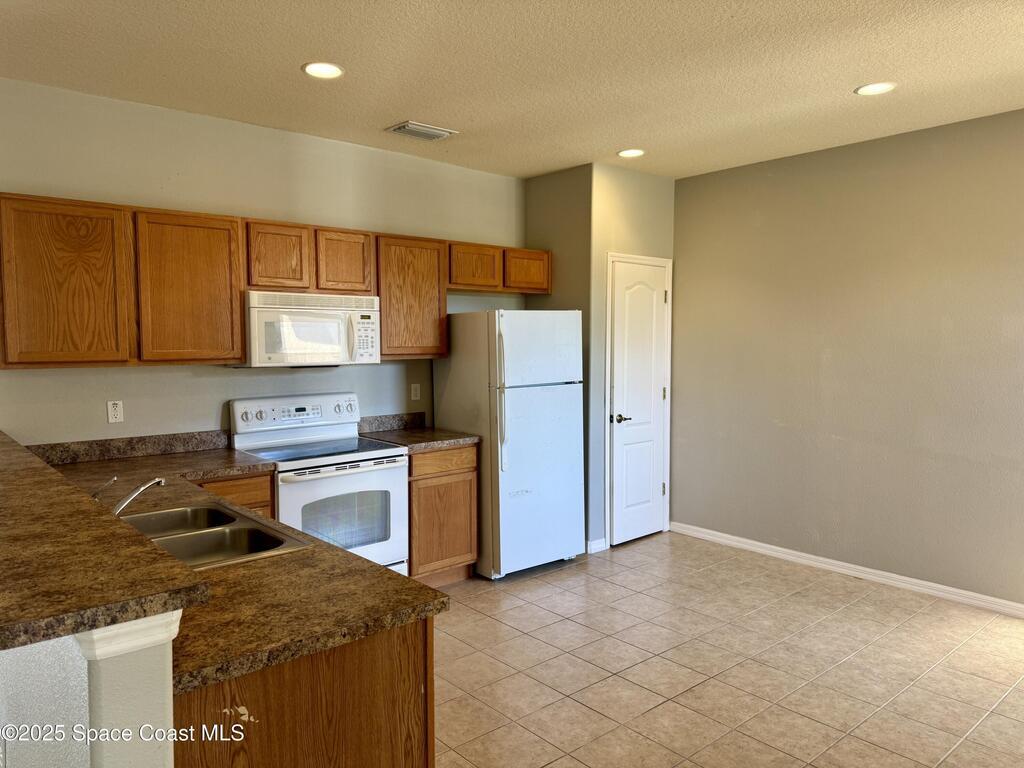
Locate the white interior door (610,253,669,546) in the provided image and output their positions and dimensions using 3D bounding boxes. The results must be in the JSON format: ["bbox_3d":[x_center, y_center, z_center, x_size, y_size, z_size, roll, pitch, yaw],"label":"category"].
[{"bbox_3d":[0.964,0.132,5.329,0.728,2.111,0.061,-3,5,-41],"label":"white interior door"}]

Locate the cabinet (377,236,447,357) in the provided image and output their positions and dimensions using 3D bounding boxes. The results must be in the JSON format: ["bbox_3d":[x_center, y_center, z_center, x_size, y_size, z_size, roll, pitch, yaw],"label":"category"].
[{"bbox_3d":[-0.720,-0.535,4.524,0.523,0.747,0.338,-3,5,-41],"label":"cabinet"}]

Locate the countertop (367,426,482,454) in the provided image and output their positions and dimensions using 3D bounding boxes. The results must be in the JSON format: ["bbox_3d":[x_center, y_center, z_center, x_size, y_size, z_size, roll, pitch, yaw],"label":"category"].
[{"bbox_3d":[-0.607,0.352,4.465,0.535,0.040,0.652,-3,5,-41],"label":"countertop"}]

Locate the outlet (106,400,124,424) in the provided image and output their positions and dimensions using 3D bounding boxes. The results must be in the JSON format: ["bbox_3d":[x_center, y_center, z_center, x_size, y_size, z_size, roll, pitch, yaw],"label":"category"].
[{"bbox_3d":[-2.033,0.144,3.650,0.072,0.116,0.010,-3,5,-41],"label":"outlet"}]

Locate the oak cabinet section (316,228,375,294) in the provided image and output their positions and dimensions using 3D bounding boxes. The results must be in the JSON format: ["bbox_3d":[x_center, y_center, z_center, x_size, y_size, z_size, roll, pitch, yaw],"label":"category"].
[{"bbox_3d":[-1.051,-0.700,4.167,0.377,0.365,0.325,-3,5,-40],"label":"oak cabinet section"}]

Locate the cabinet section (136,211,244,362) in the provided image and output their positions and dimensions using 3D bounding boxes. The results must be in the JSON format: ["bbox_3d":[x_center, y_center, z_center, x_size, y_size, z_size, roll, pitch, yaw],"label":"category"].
[{"bbox_3d":[-1.685,-0.475,3.638,0.515,0.742,0.325,-3,5,-40],"label":"cabinet section"}]

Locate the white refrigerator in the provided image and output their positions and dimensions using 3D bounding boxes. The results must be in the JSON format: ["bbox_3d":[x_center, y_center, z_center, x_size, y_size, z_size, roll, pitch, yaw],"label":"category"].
[{"bbox_3d":[-0.020,0.366,4.872,0.742,1.707,0.763,-3,5,-40],"label":"white refrigerator"}]

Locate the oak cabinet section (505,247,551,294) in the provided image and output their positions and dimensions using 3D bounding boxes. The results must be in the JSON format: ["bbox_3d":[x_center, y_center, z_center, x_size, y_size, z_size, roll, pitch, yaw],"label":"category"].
[{"bbox_3d":[0.013,-0.794,5.074,0.462,0.300,0.325,-3,5,-40],"label":"oak cabinet section"}]

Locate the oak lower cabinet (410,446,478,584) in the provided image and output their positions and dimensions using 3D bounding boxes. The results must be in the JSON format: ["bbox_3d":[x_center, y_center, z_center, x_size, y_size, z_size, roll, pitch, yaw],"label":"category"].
[{"bbox_3d":[-0.617,0.807,4.500,0.529,0.877,0.626,-3,5,-41],"label":"oak lower cabinet"}]

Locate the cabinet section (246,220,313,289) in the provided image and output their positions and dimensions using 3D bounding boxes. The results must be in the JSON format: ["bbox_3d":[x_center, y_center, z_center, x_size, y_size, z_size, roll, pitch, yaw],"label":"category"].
[{"bbox_3d":[-1.343,-0.683,3.918,0.374,0.365,0.325,-3,5,-40],"label":"cabinet section"}]

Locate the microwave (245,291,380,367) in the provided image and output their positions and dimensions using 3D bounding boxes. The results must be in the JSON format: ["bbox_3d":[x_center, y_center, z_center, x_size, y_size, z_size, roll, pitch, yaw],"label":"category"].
[{"bbox_3d":[-1.190,-0.307,4.086,0.768,0.398,0.409,-3,5,-41],"label":"microwave"}]

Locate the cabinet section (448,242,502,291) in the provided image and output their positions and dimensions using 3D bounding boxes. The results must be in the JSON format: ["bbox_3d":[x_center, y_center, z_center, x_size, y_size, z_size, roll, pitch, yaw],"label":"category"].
[{"bbox_3d":[-0.334,-0.774,4.778,0.437,0.300,0.325,-3,5,-40],"label":"cabinet section"}]

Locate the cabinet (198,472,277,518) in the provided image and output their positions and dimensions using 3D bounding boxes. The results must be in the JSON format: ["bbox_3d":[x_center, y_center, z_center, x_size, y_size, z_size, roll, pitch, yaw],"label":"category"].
[{"bbox_3d":[-1.579,0.862,3.675,0.465,0.877,0.626,-3,5,-41],"label":"cabinet"}]

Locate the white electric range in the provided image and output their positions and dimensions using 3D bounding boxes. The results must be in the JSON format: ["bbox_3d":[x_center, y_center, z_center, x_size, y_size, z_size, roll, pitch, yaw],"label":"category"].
[{"bbox_3d":[-1.079,0.680,4.028,0.768,1.192,0.697,-3,5,-41],"label":"white electric range"}]

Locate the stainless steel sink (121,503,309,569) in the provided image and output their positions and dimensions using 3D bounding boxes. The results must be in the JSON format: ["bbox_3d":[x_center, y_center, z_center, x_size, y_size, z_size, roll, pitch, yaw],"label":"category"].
[{"bbox_3d":[-1.063,0.562,2.228,0.561,0.191,0.828,-3,5,-41],"label":"stainless steel sink"}]

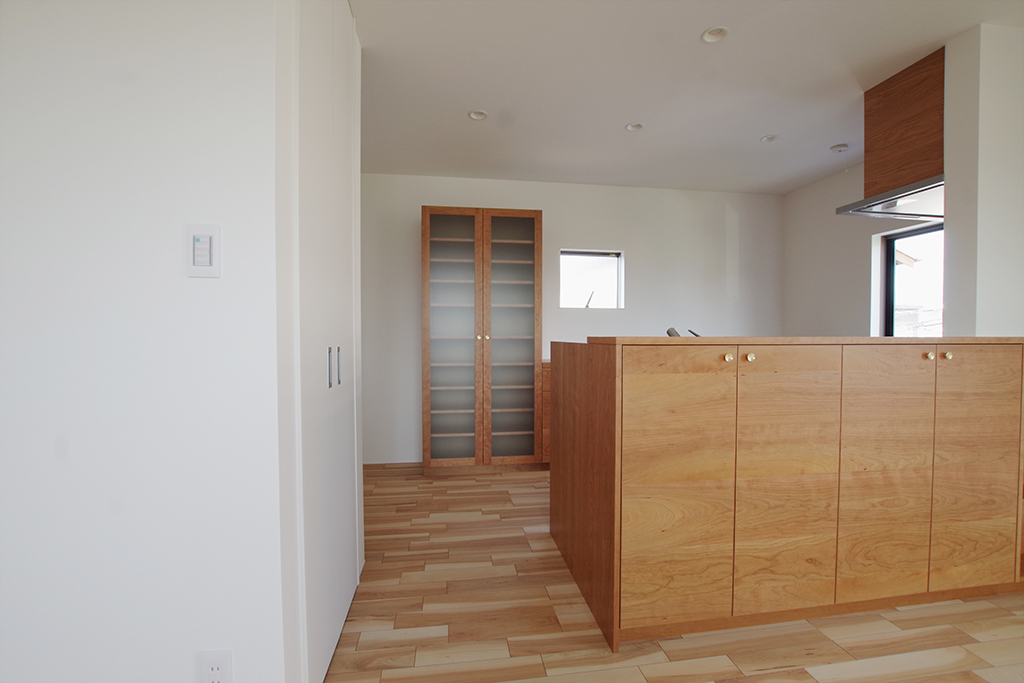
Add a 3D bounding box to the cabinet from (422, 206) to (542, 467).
[{"bbox_3d":[-0.235,-0.029,3.343,0.893,1.918,0.365,0,1,-8],"label":"cabinet"}]

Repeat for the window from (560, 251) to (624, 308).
[{"bbox_3d":[0.682,-0.531,3.711,0.569,0.496,0.100,0,1,-8],"label":"window"}]

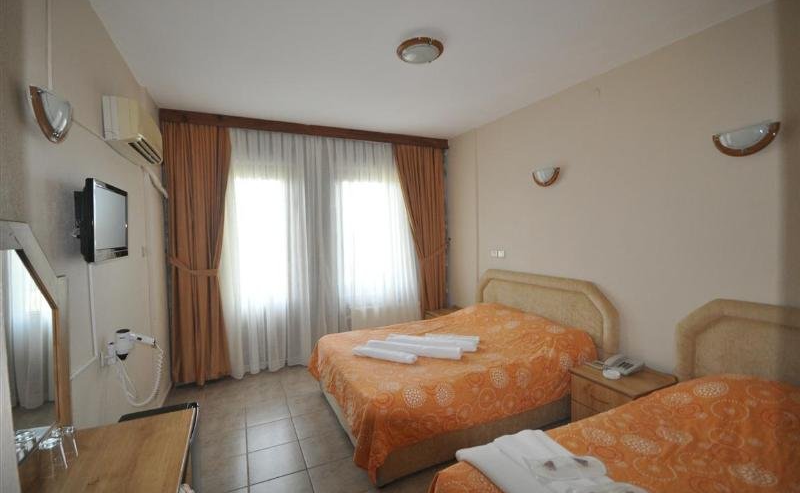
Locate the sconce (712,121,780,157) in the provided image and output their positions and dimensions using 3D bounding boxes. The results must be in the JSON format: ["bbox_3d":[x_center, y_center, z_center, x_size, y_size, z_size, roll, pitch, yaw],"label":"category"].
[{"bbox_3d":[1.999,-0.605,1.942,0.110,0.158,0.295,-2,3,-26],"label":"sconce"}]

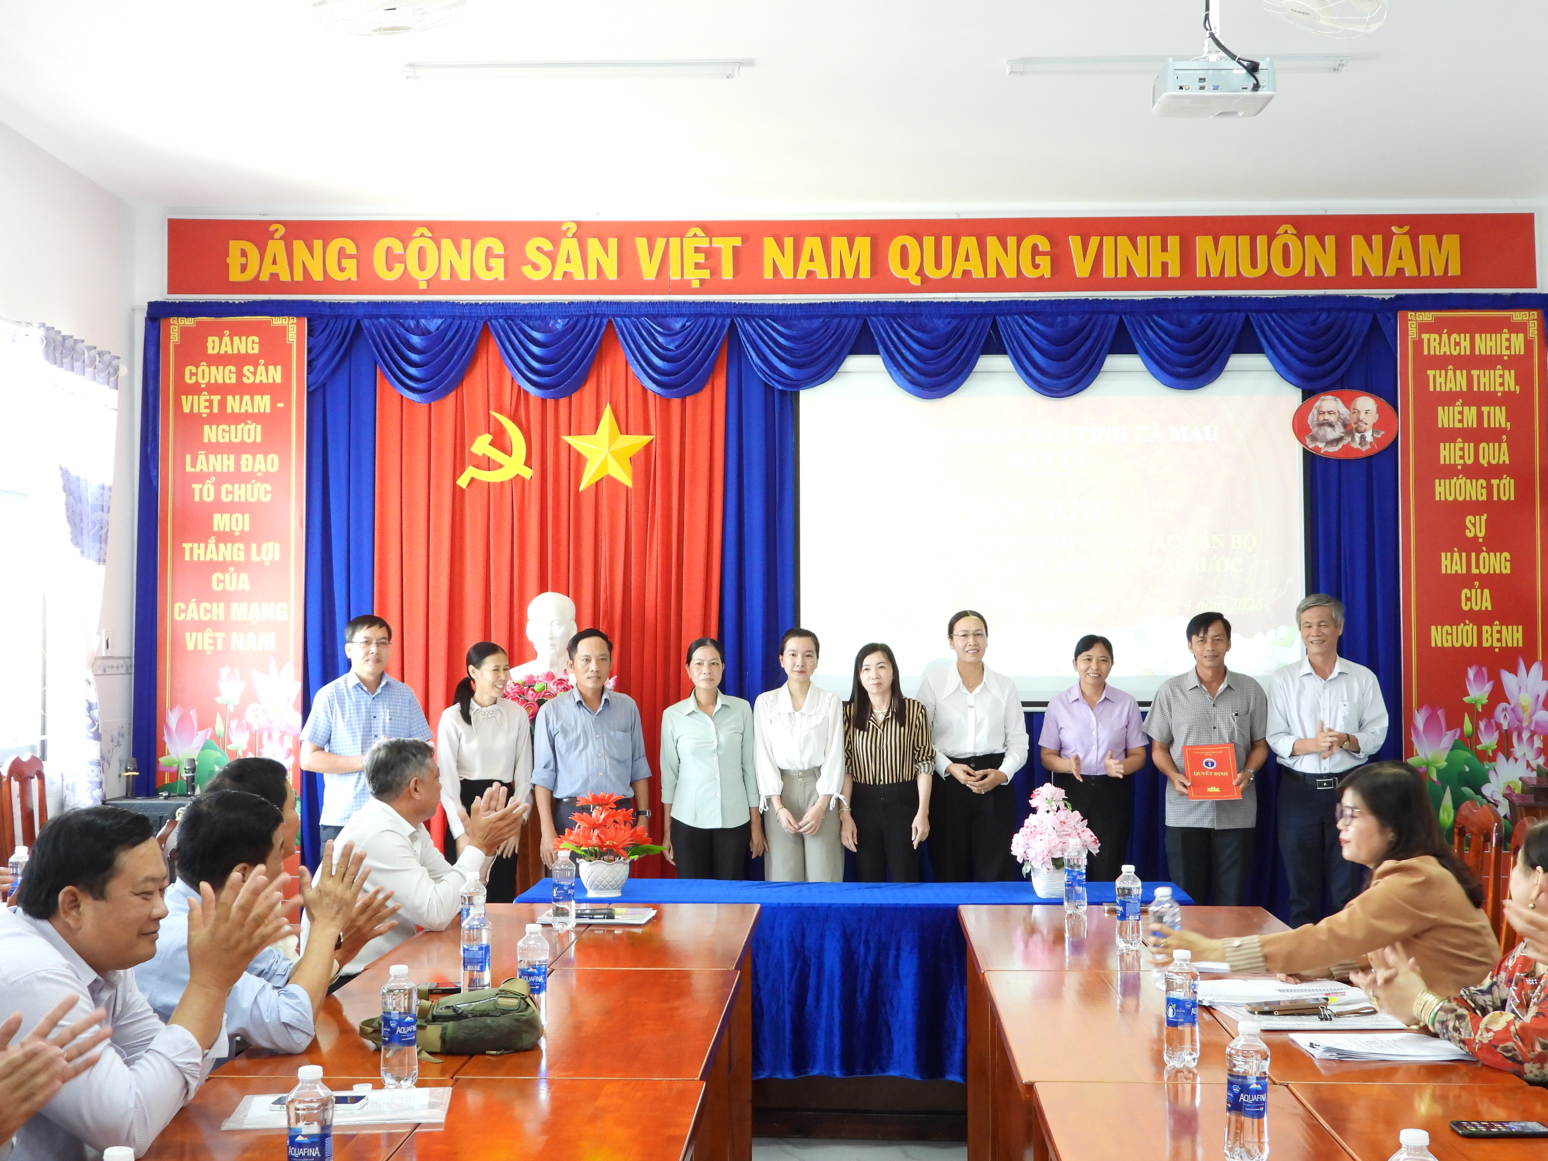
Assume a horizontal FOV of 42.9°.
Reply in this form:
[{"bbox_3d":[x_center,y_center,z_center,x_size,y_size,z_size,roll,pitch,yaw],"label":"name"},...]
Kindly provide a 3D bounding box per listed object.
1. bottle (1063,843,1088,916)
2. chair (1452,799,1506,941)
[{"bbox_3d":[0.889,0.871,5.810,0.065,0.217,0.065,0,-2,3],"label":"bottle"},{"bbox_3d":[1.674,1.154,5.400,0.500,1.094,0.420,0,-2,3],"label":"chair"}]

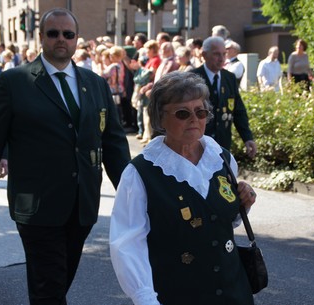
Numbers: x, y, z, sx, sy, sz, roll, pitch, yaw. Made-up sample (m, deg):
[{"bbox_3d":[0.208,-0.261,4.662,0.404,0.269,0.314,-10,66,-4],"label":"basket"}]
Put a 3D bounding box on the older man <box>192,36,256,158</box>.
[{"bbox_3d":[0.481,0.008,7.330,0.580,1.780,0.460,-3,6,-25],"label":"older man"}]

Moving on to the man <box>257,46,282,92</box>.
[{"bbox_3d":[2.034,-1.046,17.388,0.520,1.750,0.380,-6,8,-44],"label":"man"}]

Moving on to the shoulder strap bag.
[{"bbox_3d":[0.322,0.258,3.480,0.170,0.530,0.240,-2,6,-18],"label":"shoulder strap bag"}]

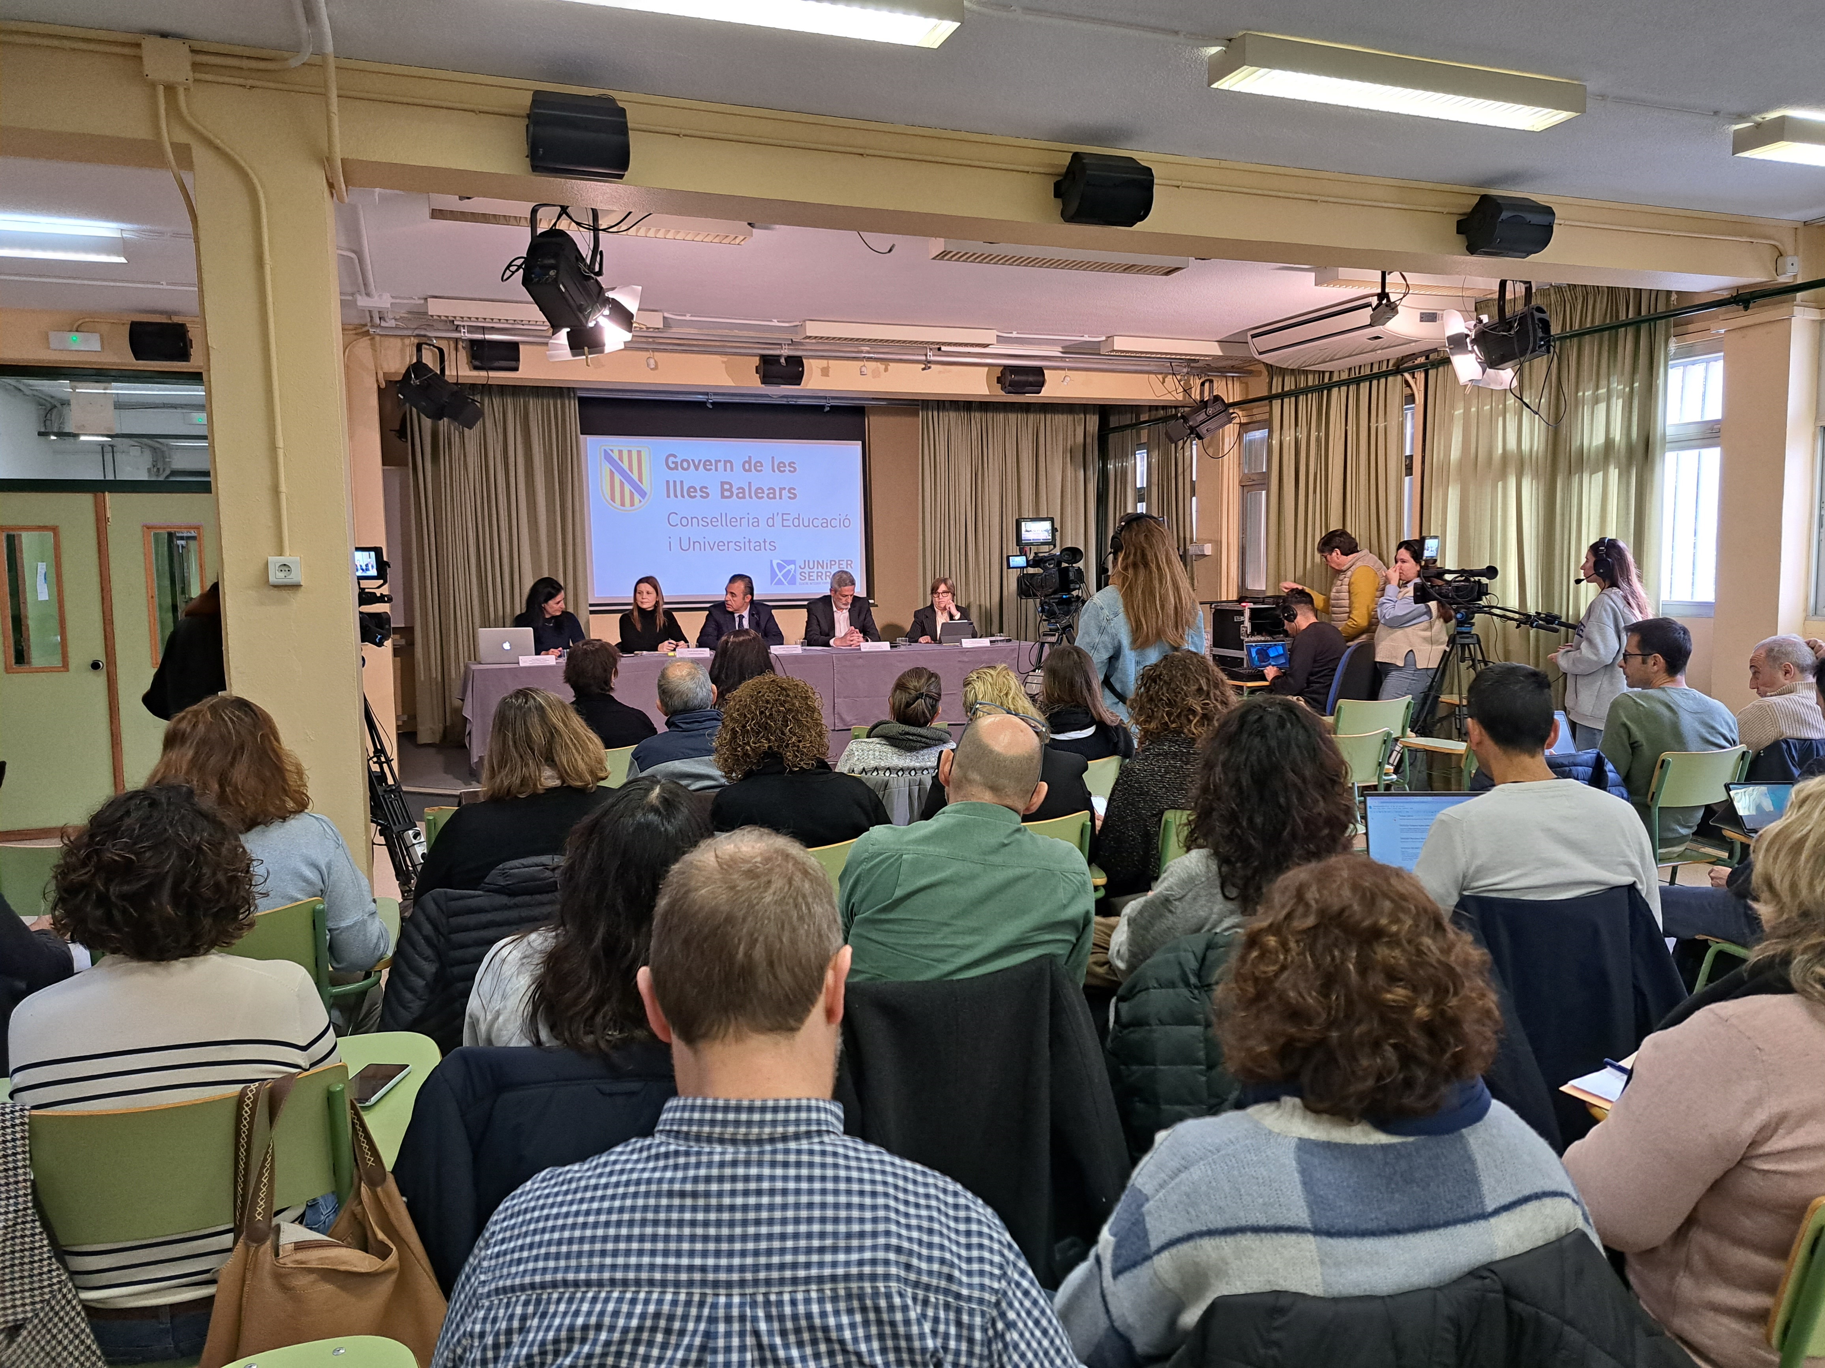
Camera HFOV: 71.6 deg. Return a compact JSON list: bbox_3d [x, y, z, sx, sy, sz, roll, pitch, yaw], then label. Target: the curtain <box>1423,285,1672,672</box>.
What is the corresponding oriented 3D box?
[{"bbox_3d":[3.530,-0.752,7.251,0.140,2.970,1.700,-3,6,-21],"label":"curtain"}]

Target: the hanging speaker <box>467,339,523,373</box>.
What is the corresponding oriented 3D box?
[{"bbox_3d":[-2.567,-2.016,7.763,0.315,0.220,0.200,-4,6,-31],"label":"hanging speaker"}]

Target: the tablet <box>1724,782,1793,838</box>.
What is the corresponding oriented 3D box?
[{"bbox_3d":[2.623,0.377,3.783,0.285,0.139,0.290,-1,5,1],"label":"tablet"}]

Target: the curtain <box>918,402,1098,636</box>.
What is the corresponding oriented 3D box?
[{"bbox_3d":[0.865,-1.138,11.393,1.753,2.719,0.158,-3,6,-20],"label":"curtain"}]

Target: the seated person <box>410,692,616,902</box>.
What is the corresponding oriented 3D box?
[{"bbox_3d":[-0.930,0.610,3.119,0.520,1.251,0.750,-3,6,-21],"label":"seated person"}]

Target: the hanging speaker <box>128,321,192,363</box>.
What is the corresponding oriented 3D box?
[{"bbox_3d":[-4.219,-1.917,7.089,0.275,0.205,0.190,-3,14,-20],"label":"hanging speaker"}]

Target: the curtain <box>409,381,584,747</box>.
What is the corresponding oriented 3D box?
[{"bbox_3d":[-3.148,-0.933,9.663,1.260,2.740,0.180,-3,6,-20],"label":"curtain"}]

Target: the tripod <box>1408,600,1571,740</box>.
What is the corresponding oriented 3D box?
[{"bbox_3d":[2.707,0.266,6.200,0.950,1.320,0.950,3,7,32],"label":"tripod"}]

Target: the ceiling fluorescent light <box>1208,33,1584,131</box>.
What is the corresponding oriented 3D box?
[{"bbox_3d":[1.510,-1.842,3.895,1.257,0.089,0.178,-3,5,-20],"label":"ceiling fluorescent light"}]

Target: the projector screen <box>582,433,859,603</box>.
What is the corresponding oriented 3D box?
[{"bbox_3d":[-1.478,-1.326,10.242,2.273,1.308,0.040,-3,5,-20],"label":"projector screen"}]

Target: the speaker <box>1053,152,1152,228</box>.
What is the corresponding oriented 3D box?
[{"bbox_3d":[0.644,-1.652,4.230,0.270,0.205,0.190,-3,18,-20],"label":"speaker"}]

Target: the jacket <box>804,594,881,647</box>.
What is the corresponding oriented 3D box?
[{"bbox_3d":[-0.526,-0.359,9.706,0.591,0.670,0.414,-3,6,-20],"label":"jacket"}]

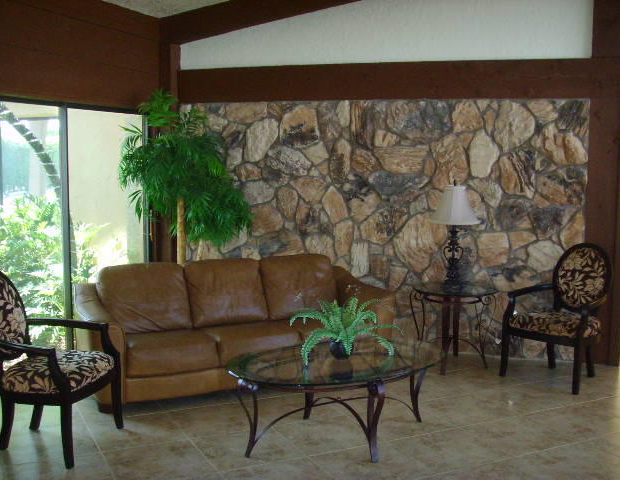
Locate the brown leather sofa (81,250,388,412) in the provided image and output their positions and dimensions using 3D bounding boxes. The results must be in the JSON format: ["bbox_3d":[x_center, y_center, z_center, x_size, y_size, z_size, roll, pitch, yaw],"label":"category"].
[{"bbox_3d":[-0.539,0.561,5.103,2.080,0.811,0.929,-2,6,-26],"label":"brown leather sofa"}]

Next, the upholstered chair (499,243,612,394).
[{"bbox_3d":[1.785,0.509,5.099,0.664,0.951,0.627,-5,8,-42],"label":"upholstered chair"}]

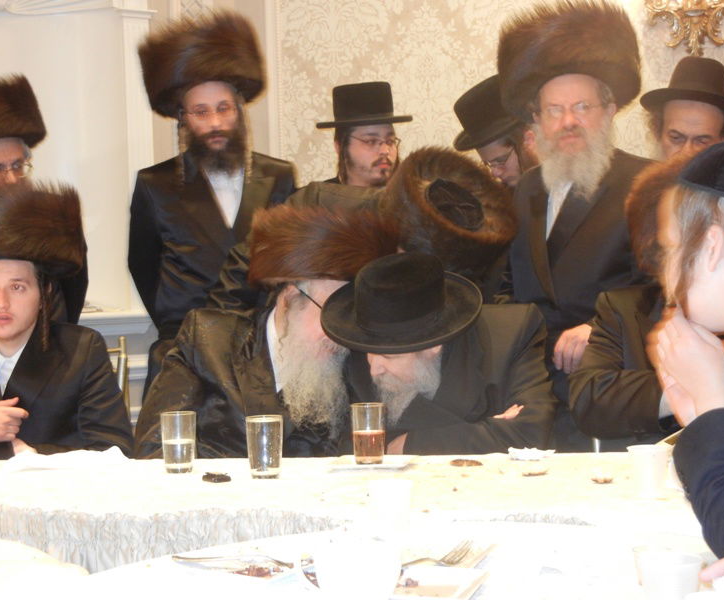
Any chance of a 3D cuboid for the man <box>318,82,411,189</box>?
[{"bbox_3d":[-0.011,0.160,4.950,0.520,1.700,0.340,-3,3,-25],"label":"man"}]

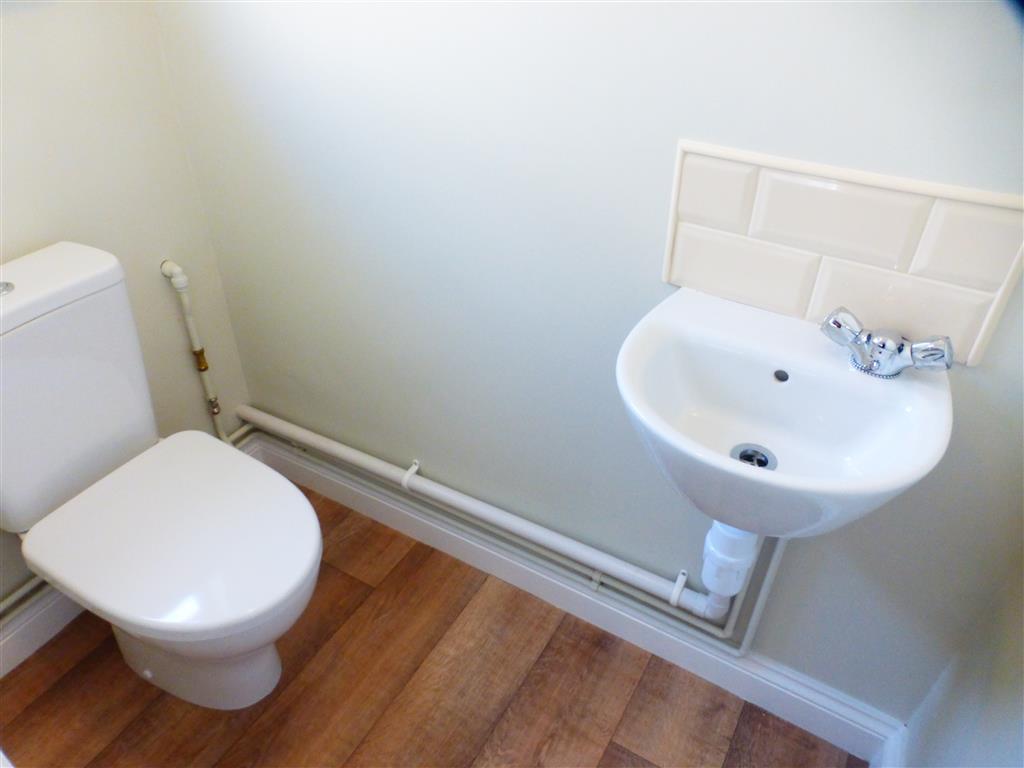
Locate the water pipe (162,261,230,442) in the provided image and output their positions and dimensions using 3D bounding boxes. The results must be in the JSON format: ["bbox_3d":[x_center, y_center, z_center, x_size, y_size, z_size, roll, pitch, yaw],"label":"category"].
[{"bbox_3d":[-0.720,-0.050,1.645,0.050,0.509,0.038,19,39,24],"label":"water pipe"}]

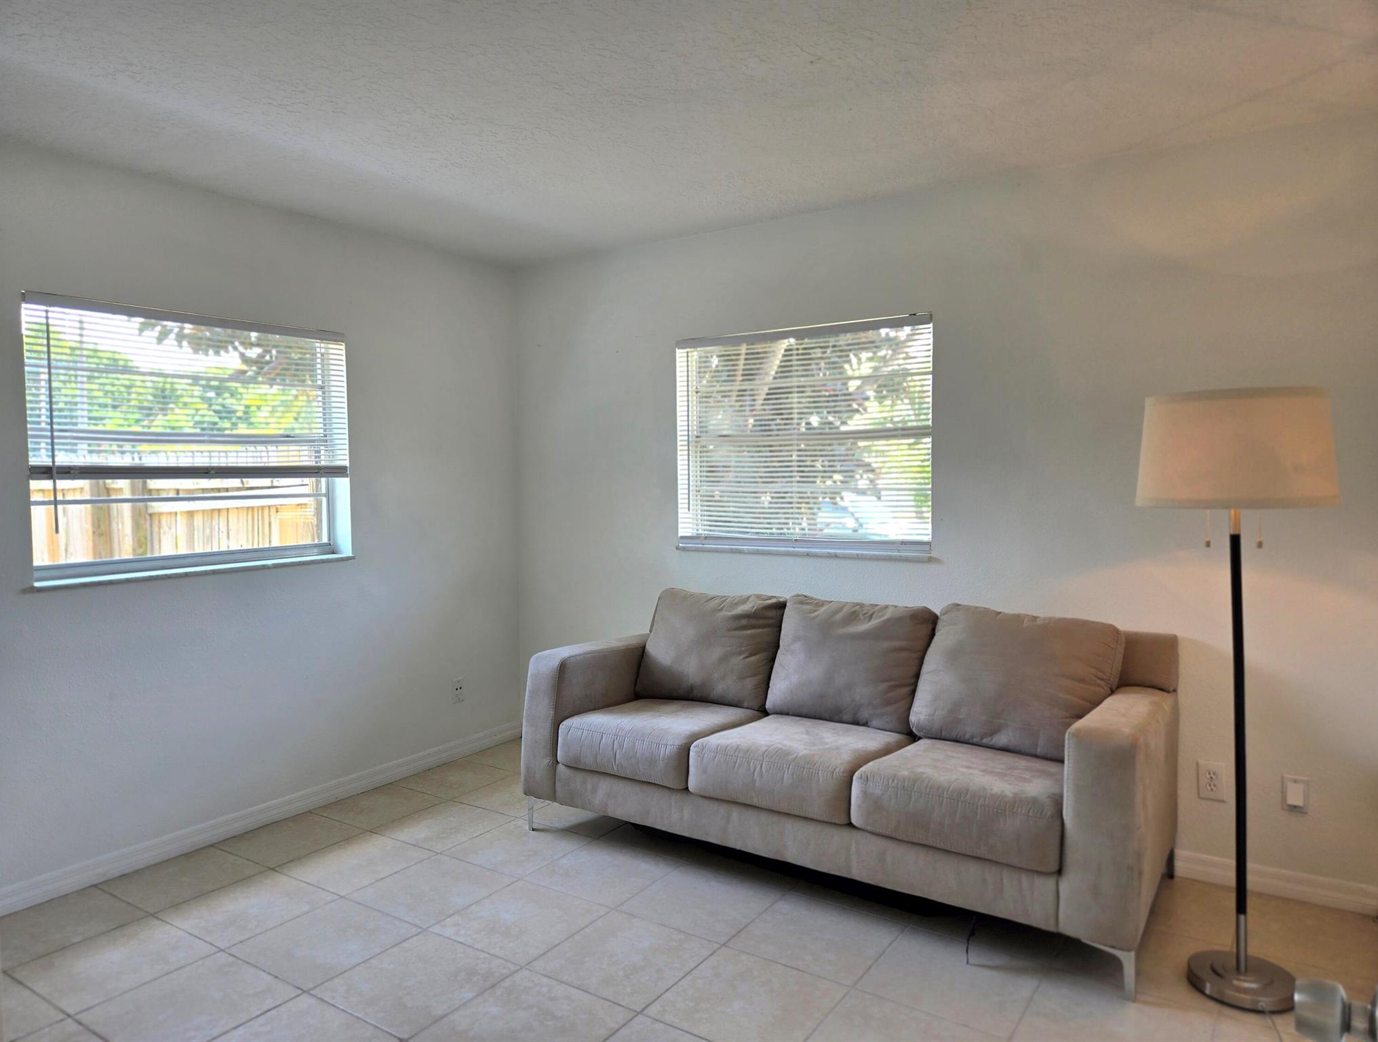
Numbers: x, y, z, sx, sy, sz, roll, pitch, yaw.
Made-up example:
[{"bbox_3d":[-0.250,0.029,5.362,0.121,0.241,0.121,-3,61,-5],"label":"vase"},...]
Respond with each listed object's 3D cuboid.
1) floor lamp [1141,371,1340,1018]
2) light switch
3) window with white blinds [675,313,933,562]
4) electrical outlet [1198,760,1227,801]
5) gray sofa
[{"bbox_3d":[1.457,0.455,2.444,0.458,1.590,0.458,0,3,34],"label":"floor lamp"},{"bbox_3d":[1.943,0.873,2.958,0.069,0.113,0.010,1,4,34],"label":"light switch"},{"bbox_3d":[0.454,-0.348,3.907,1.195,0.925,0.045,1,4,34],"label":"window with white blinds"},{"bbox_3d":[1.752,0.872,3.088,0.077,0.126,0.008,1,4,34],"label":"electrical outlet"},{"bbox_3d":[0.487,0.760,3.354,2.201,0.905,0.912,1,4,34],"label":"gray sofa"}]

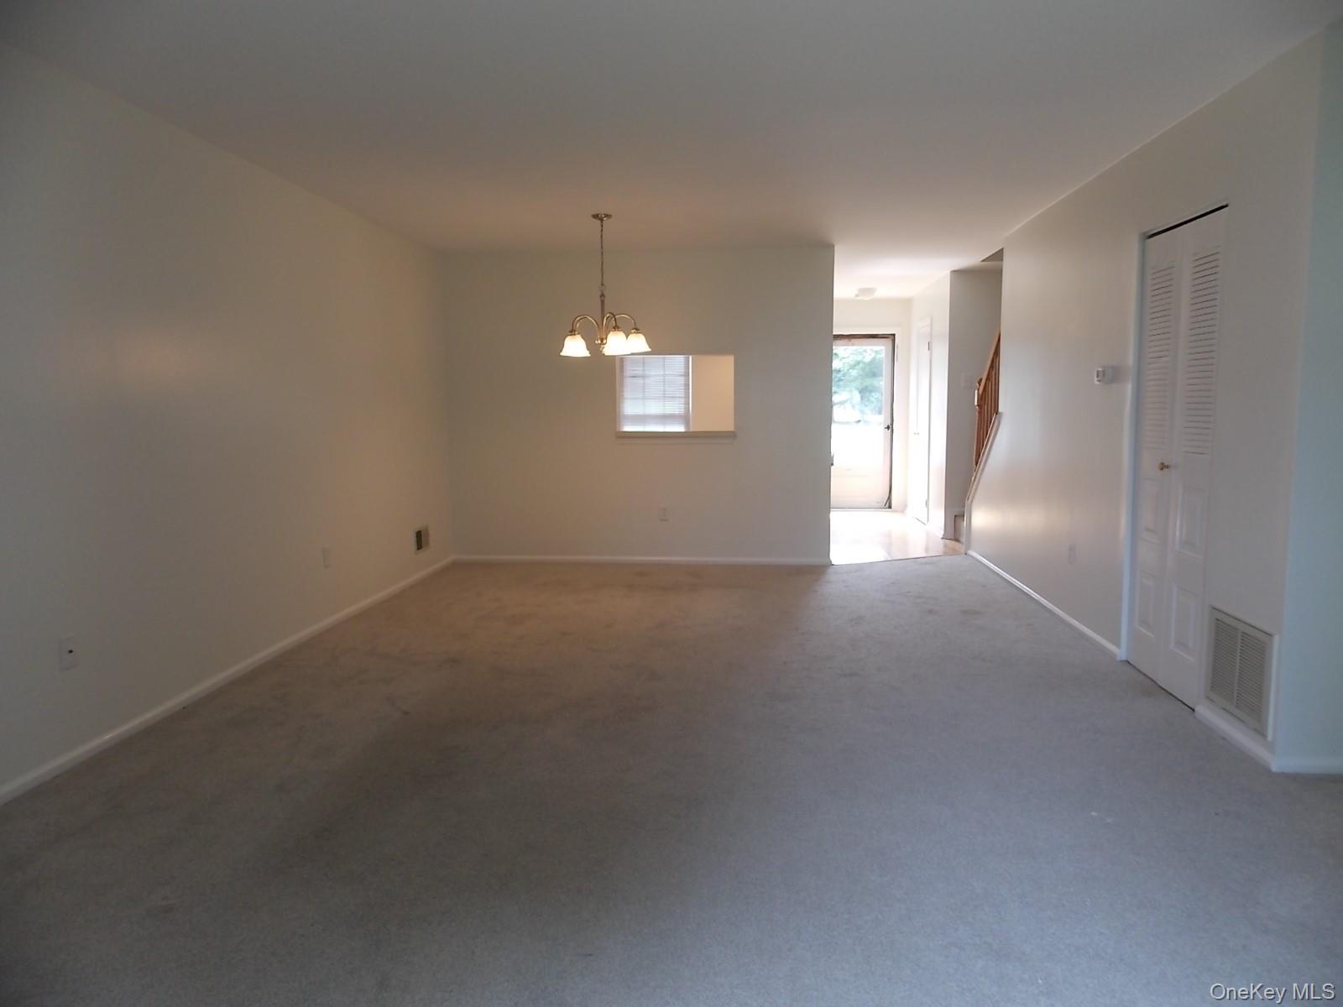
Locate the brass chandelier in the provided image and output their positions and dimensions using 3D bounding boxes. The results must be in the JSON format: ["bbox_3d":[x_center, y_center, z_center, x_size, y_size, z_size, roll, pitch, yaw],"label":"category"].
[{"bbox_3d":[-0.431,-1.377,5.653,0.600,0.860,0.610,0,6,5],"label":"brass chandelier"}]

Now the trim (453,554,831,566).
[{"bbox_3d":[-0.270,0.448,7.079,3.010,0.076,0.017,0,6,5],"label":"trim"}]

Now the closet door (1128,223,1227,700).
[{"bbox_3d":[2.196,-0.180,3.877,0.037,1.990,0.735,0,6,5],"label":"closet door"}]

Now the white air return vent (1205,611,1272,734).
[{"bbox_3d":[2.085,0.612,3.275,0.022,0.362,0.425,0,6,5],"label":"white air return vent"}]

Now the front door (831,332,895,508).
[{"bbox_3d":[2.154,-0.944,10.509,0.890,2.020,0.050,0,6,5],"label":"front door"}]

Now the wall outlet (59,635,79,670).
[{"bbox_3d":[-2.133,0.529,3.166,0.010,0.116,0.073,0,6,5],"label":"wall outlet"}]

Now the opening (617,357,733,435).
[{"bbox_3d":[0.034,-0.852,6.964,0.905,0.610,0.120,0,6,5],"label":"opening"}]

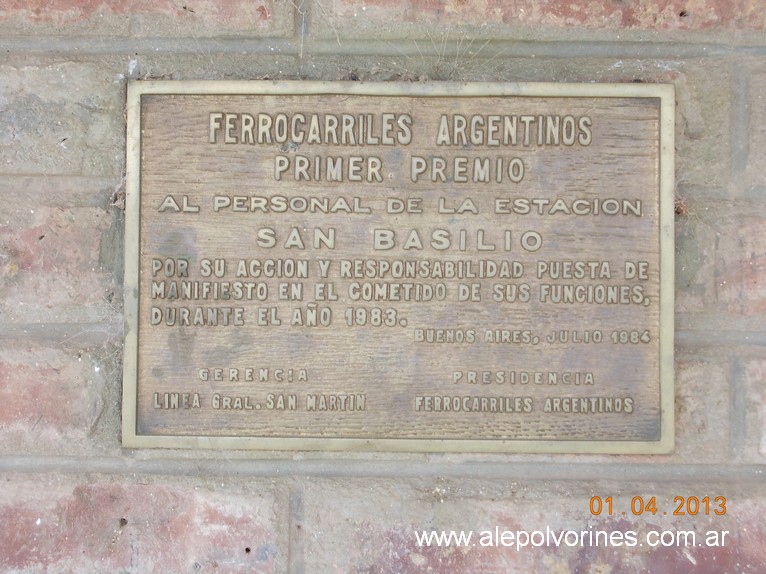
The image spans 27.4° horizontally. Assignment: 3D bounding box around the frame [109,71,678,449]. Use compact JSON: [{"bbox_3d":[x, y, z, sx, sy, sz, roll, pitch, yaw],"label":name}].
[{"bbox_3d":[0.009,-0.011,0.865,0.300,0.201,0.016,0,-2,1],"label":"frame"}]

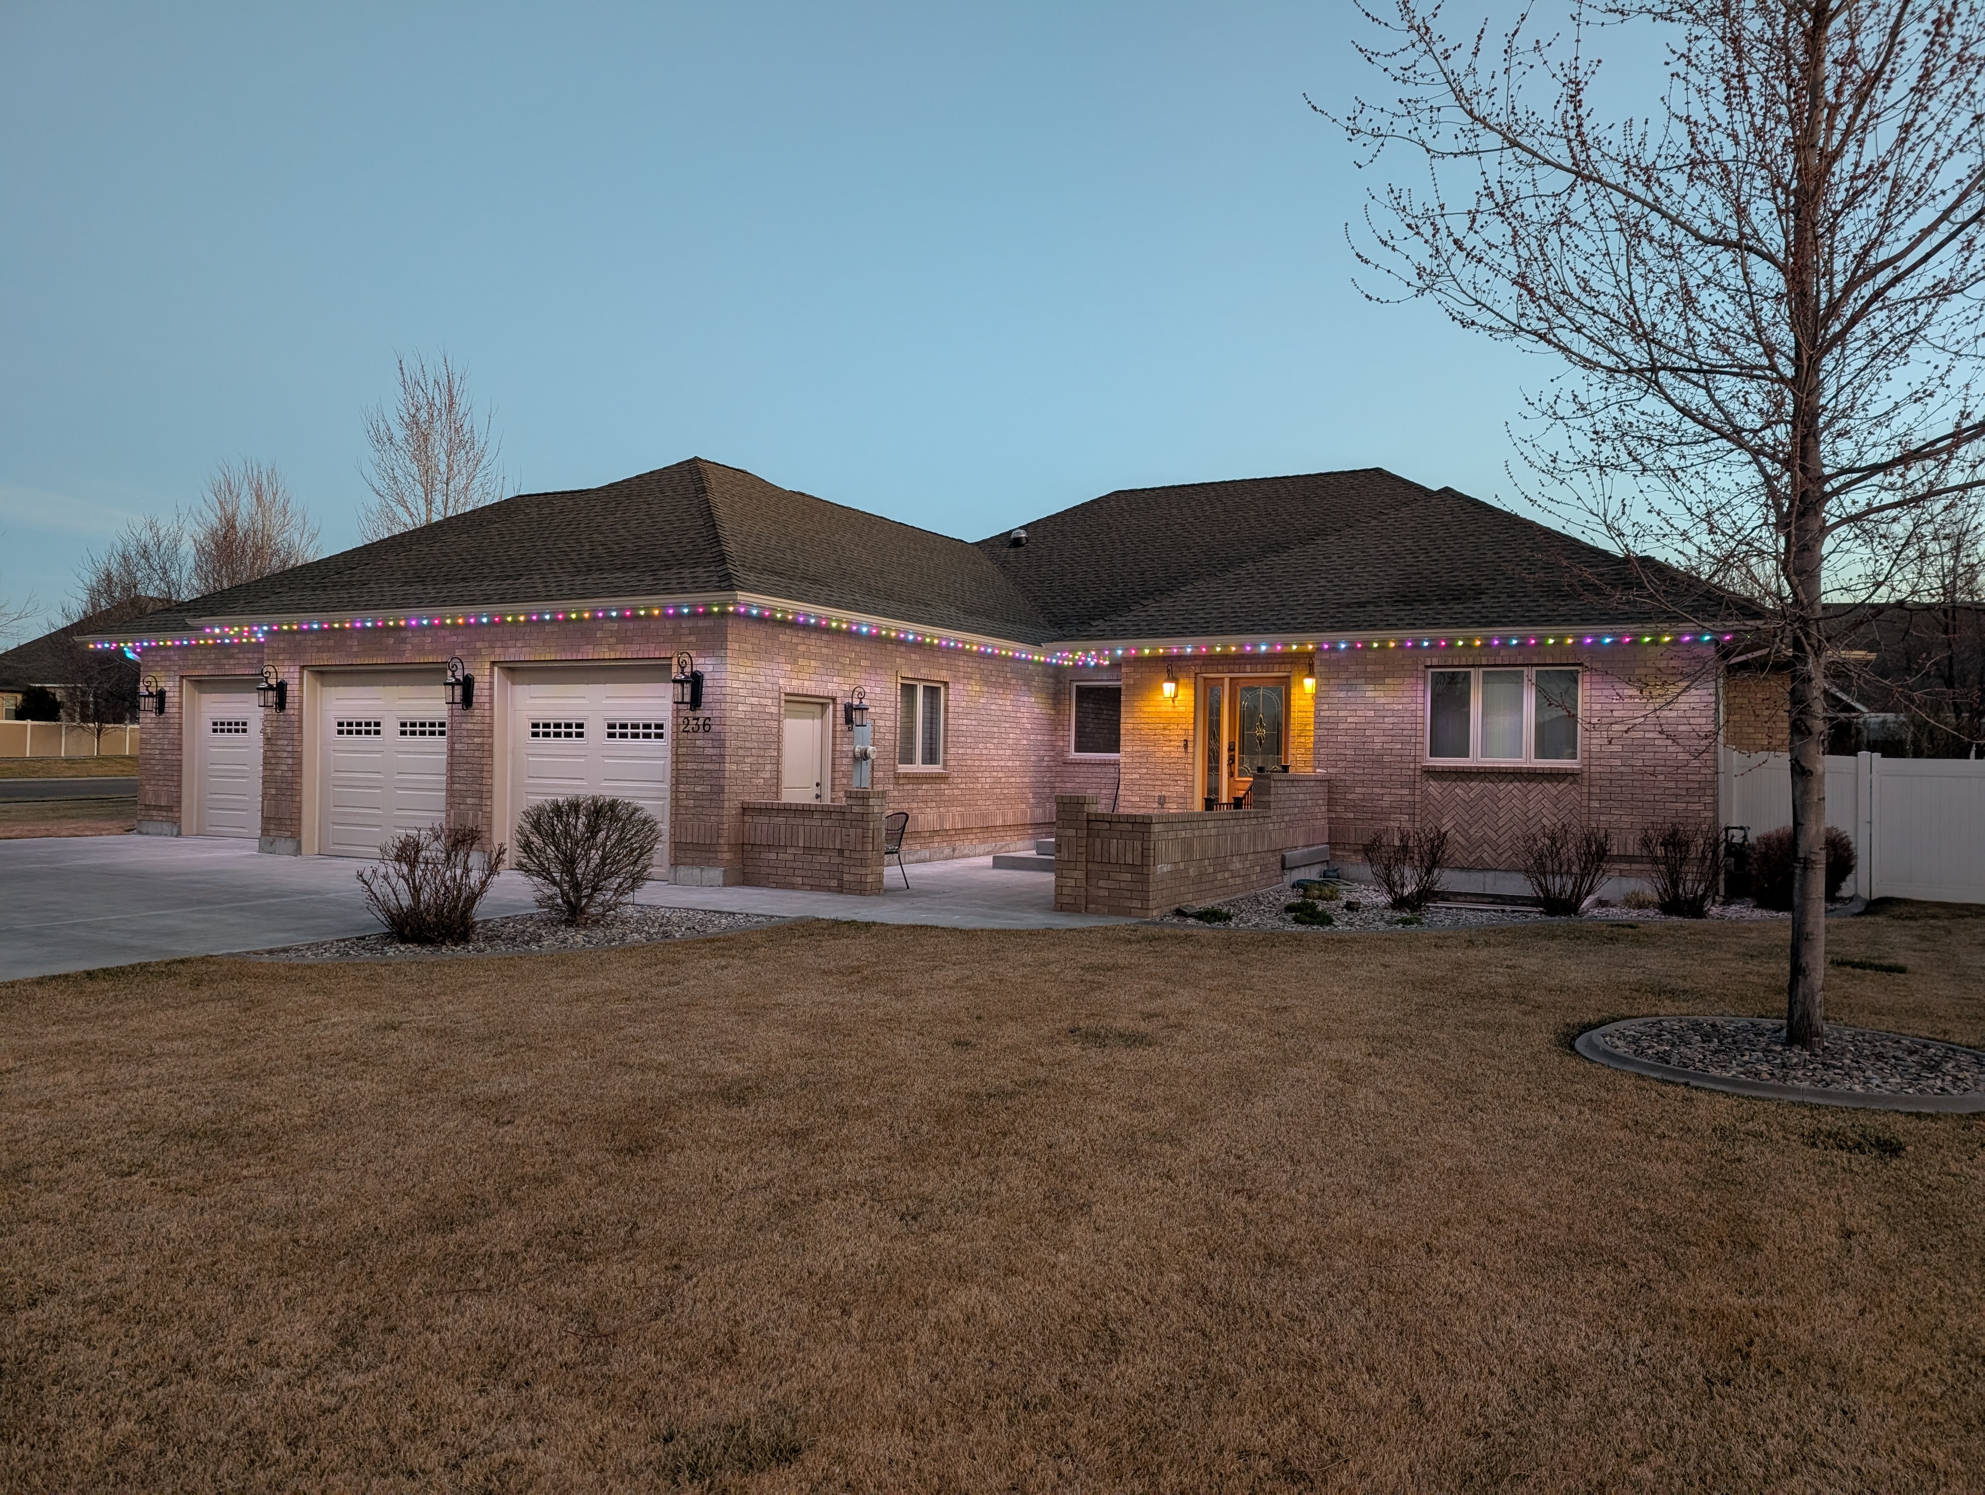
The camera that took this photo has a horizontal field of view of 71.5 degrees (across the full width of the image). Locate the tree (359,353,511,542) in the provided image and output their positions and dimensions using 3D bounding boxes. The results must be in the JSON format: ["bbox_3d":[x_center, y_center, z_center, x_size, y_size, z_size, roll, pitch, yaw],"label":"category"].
[{"bbox_3d":[-15.007,-4.559,37.000,4.600,12.100,4.600,1,-1,29],"label":"tree"}]

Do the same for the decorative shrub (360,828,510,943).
[{"bbox_3d":[-4.236,1.036,10.400,1.130,0.900,1.100,1,-1,29],"label":"decorative shrub"}]

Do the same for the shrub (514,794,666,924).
[{"bbox_3d":[-3.318,0.928,11.300,1.220,1.070,1.200,1,-1,29],"label":"shrub"}]

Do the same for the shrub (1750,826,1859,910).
[{"bbox_3d":[9.288,1.369,15.800,1.240,0.980,1.200,1,-1,29],"label":"shrub"}]

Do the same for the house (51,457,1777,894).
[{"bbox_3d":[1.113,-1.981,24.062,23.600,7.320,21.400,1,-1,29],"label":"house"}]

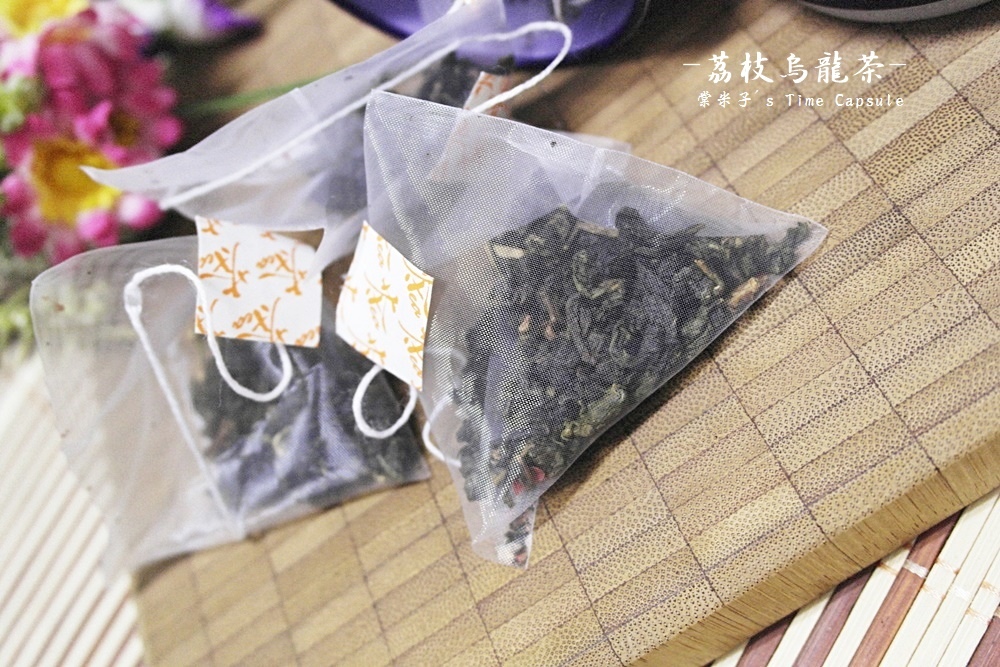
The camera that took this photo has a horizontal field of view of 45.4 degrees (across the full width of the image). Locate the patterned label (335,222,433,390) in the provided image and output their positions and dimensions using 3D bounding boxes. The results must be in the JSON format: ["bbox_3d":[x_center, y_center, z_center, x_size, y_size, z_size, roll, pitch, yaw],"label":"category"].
[{"bbox_3d":[-0.019,-0.004,0.201,0.022,0.003,0.022,36,126,35],"label":"patterned label"}]

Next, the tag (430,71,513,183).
[{"bbox_3d":[-0.005,-0.038,0.218,0.003,0.021,0.022,28,96,21],"label":"tag"}]

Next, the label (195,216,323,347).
[{"bbox_3d":[-0.042,-0.009,0.206,0.022,0.022,0.002,6,25,0],"label":"label"}]

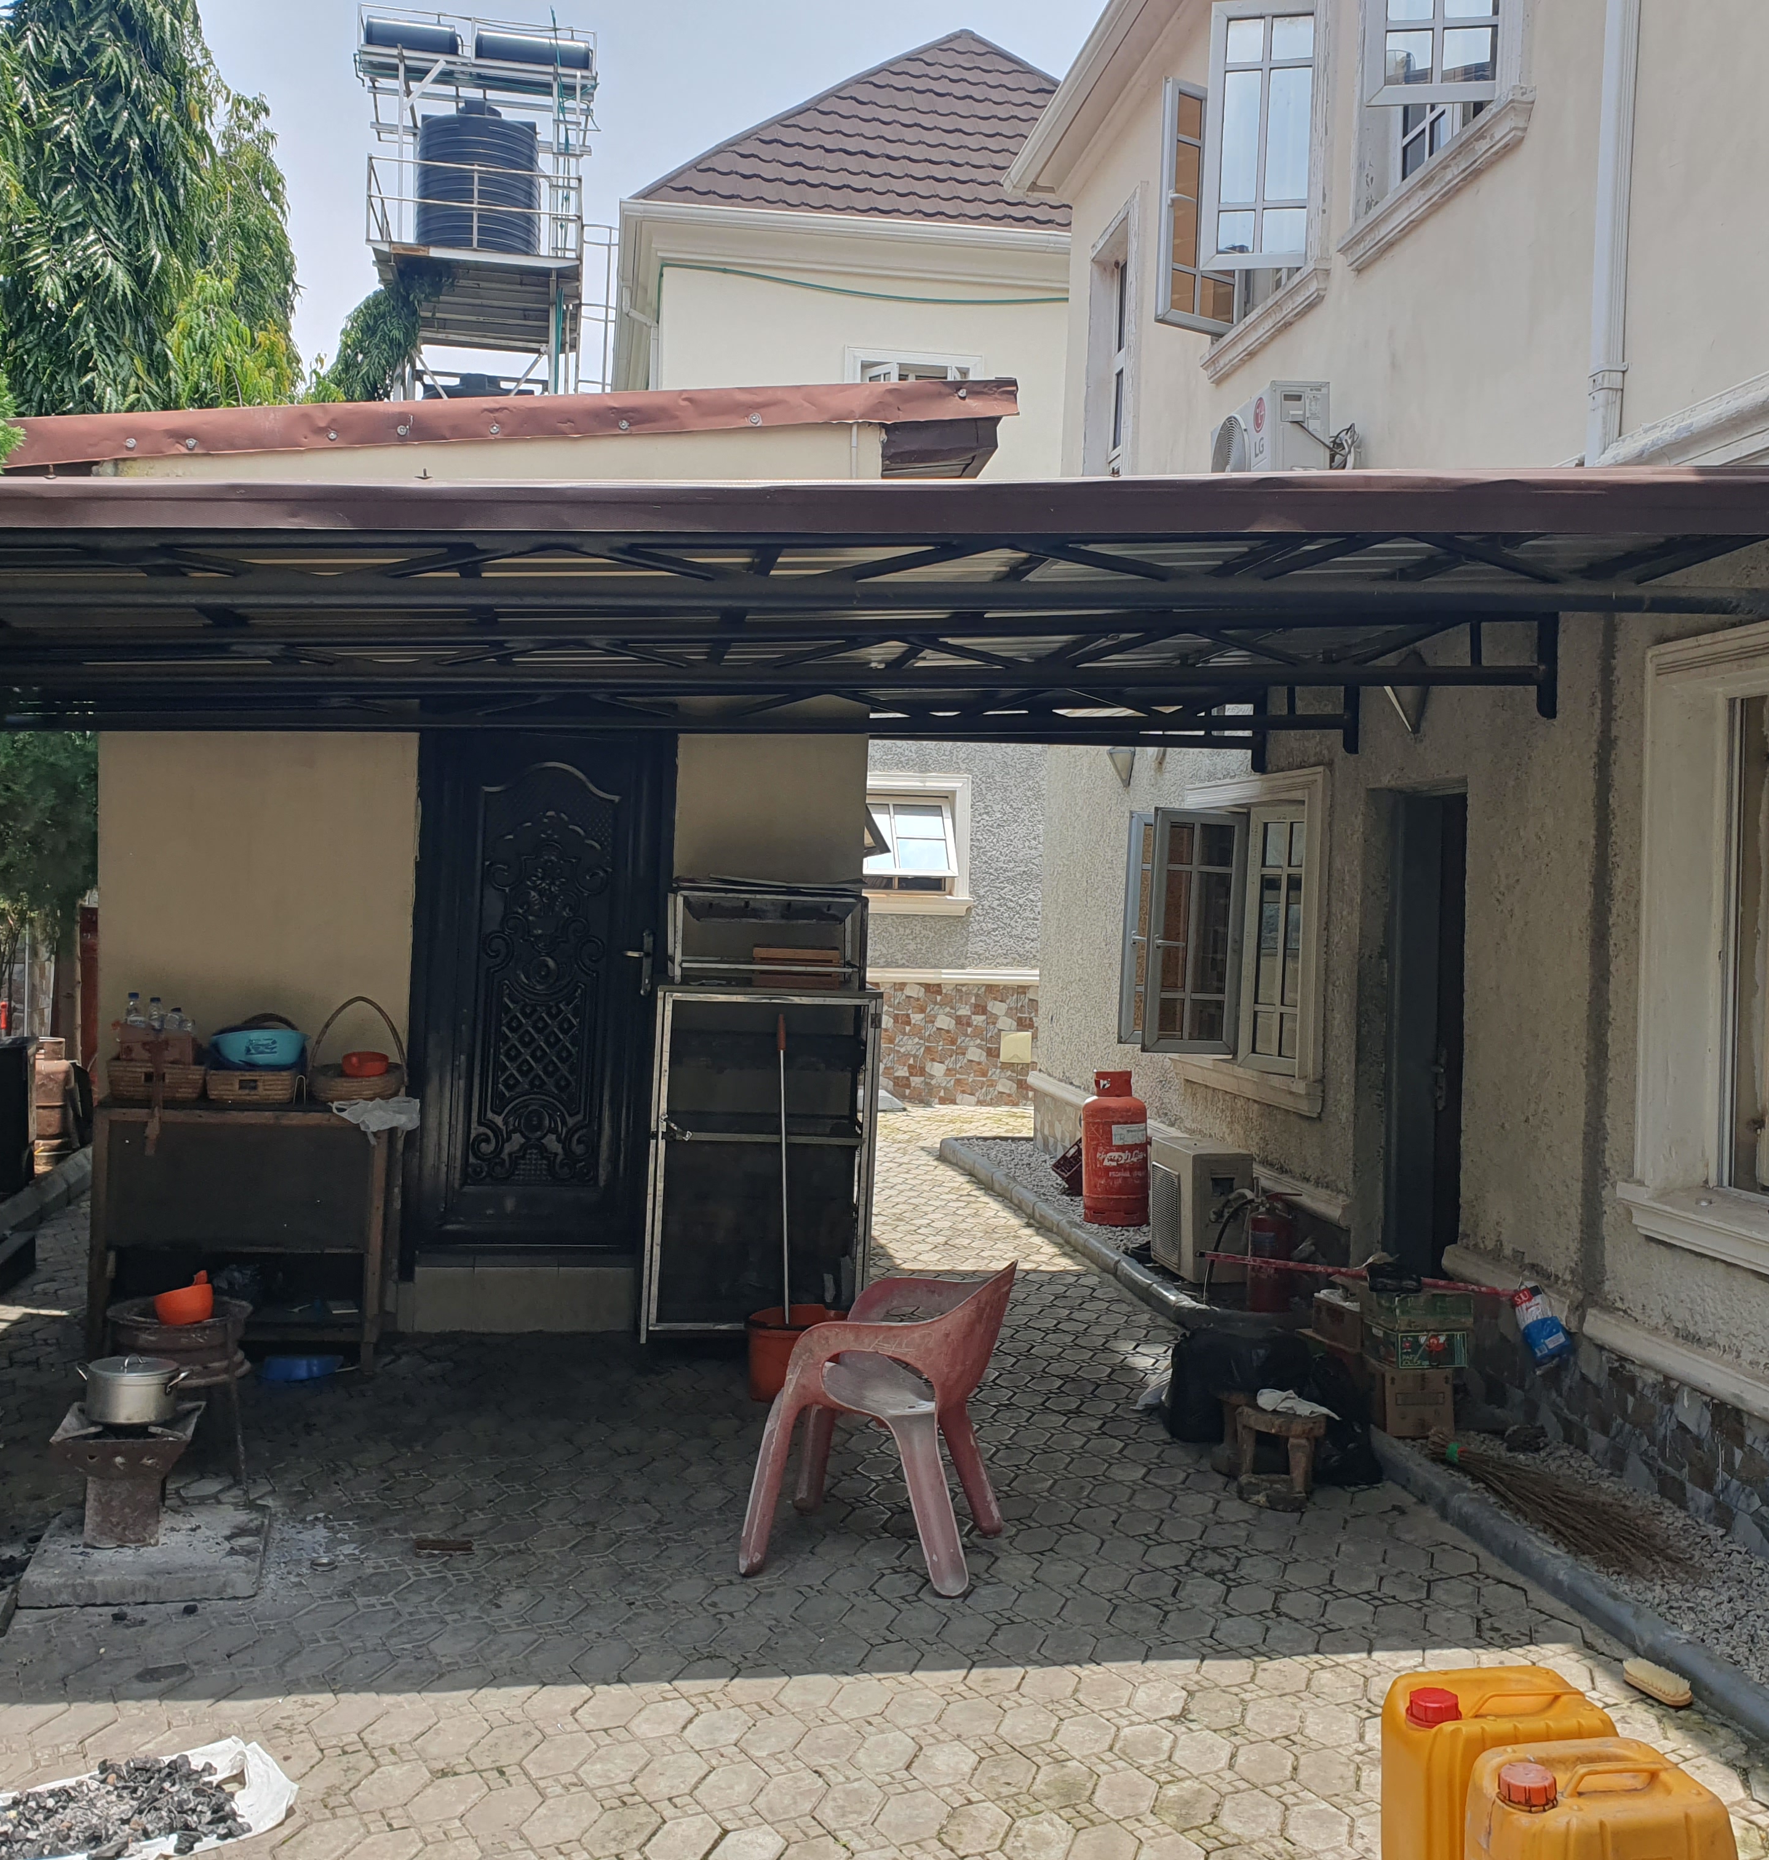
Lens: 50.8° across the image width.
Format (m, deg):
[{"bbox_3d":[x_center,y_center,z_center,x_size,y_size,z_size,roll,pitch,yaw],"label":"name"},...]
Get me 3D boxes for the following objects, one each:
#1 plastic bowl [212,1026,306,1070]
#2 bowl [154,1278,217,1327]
[{"bbox_3d":[-2.164,0.408,6.478,0.335,0.135,0.335,2,1,-9],"label":"plastic bowl"},{"bbox_3d":[-1.936,1.044,5.169,0.162,0.105,0.180,-15,-8,26],"label":"bowl"}]

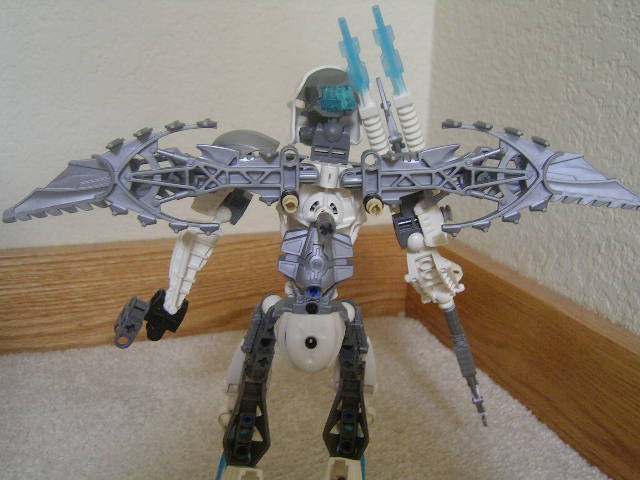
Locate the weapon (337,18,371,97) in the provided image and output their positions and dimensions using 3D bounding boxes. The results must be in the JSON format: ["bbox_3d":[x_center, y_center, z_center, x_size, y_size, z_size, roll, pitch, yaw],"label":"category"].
[{"bbox_3d":[0.015,-0.083,0.304,0.009,0.039,0.007,-16,22,7],"label":"weapon"}]

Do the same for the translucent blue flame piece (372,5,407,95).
[{"bbox_3d":[0.031,-0.085,0.299,0.009,0.042,0.007,-16,22,10],"label":"translucent blue flame piece"}]

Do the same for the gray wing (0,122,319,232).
[{"bbox_3d":[-0.070,-0.028,0.293,0.138,0.049,0.018,0,14,0],"label":"gray wing"}]

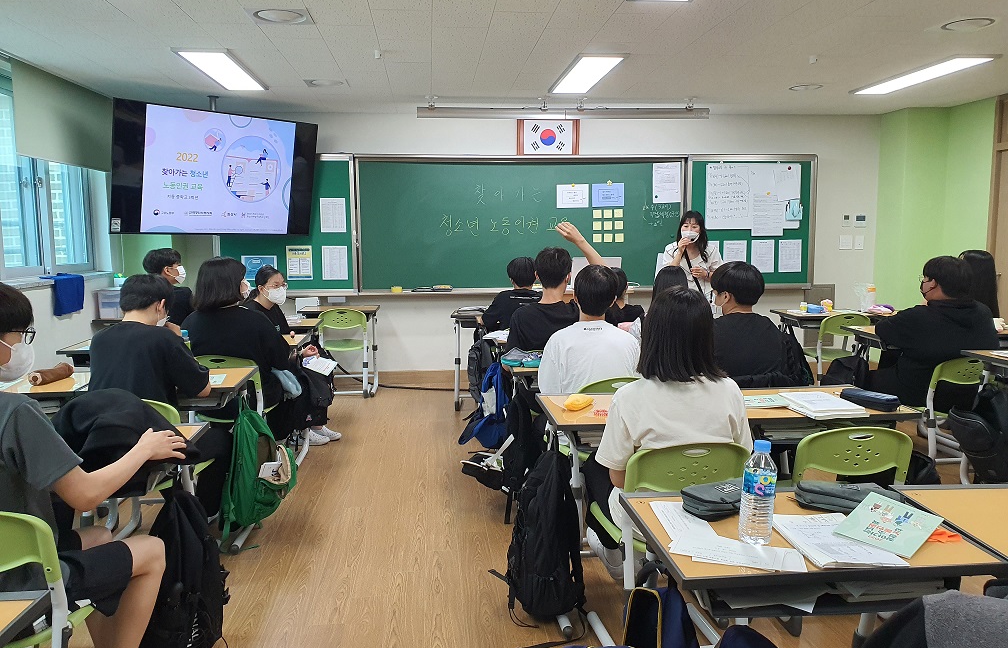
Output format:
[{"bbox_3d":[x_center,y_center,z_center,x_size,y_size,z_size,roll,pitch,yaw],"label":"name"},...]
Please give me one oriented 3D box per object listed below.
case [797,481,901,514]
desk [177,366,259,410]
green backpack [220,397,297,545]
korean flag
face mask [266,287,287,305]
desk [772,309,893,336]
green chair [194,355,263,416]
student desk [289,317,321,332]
[{"bbox_3d":[0.734,0.370,1.617,0.205,0.048,0.100,2,7,16],"label":"case"},{"bbox_3d":[-1.377,0.590,3.216,0.610,0.725,0.460,-1,7,-5],"label":"desk"},{"bbox_3d":[-1.030,0.592,3.204,0.250,0.560,0.300,0,7,3],"label":"green backpack"},{"bbox_3d":[0.394,-1.680,6.787,0.460,0.310,0.030,-1,7,-5],"label":"korean flag"},{"bbox_3d":[-1.486,-0.186,4.931,0.090,0.115,0.130,7,10,20],"label":"face mask"},{"bbox_3d":[2.568,0.279,6.031,0.720,0.755,0.490,-1,7,-5],"label":"desk"},{"bbox_3d":[-1.484,0.536,4.122,0.440,0.790,0.500,0,7,0],"label":"green chair"},{"bbox_3d":[-1.687,0.371,5.570,0.690,0.755,0.490,-1,7,-5],"label":"student desk"}]

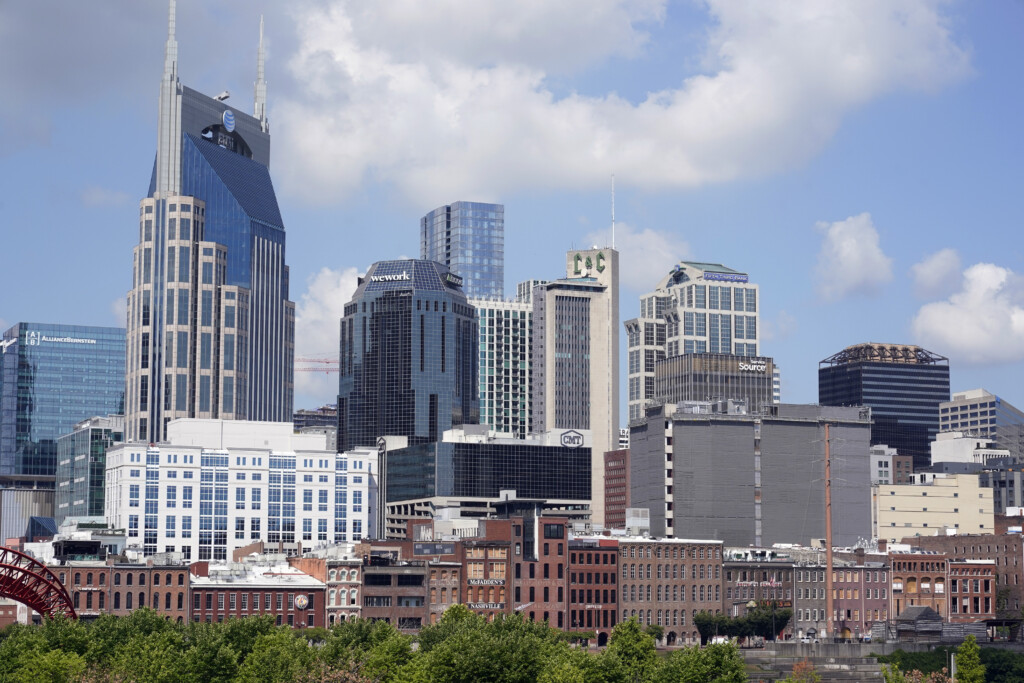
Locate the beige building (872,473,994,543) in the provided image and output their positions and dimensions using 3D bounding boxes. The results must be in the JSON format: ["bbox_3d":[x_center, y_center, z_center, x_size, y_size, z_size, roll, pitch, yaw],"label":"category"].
[{"bbox_3d":[111.840,55.030,569.600,41.000,32.000,28.000,3,-8,-24],"label":"beige building"}]

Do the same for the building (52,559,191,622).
[{"bbox_3d":[-82.644,53.177,401.473,26.420,17.096,38.000,3,-8,-24],"label":"building"}]

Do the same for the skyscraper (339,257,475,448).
[{"bbox_3d":[-34.127,27.347,655.140,42.000,109.543,42.000,3,-8,-24],"label":"skyscraper"}]

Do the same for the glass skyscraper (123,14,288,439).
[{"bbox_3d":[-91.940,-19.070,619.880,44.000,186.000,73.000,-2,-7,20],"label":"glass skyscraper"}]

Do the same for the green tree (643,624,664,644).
[{"bbox_3d":[29.490,61.370,414.960,4.700,4.800,4.700,0,-7,0],"label":"green tree"}]

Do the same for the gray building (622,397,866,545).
[{"bbox_3d":[65.900,47.670,559.270,64.670,59.980,28.000,3,-8,-24],"label":"gray building"}]

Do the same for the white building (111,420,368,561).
[{"bbox_3d":[-71.220,46.600,520.180,68.880,51.600,34.000,3,-8,-24],"label":"white building"}]

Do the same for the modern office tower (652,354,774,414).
[{"bbox_3d":[77.505,49.571,757.388,35.421,85.705,29.000,3,-8,-24],"label":"modern office tower"}]

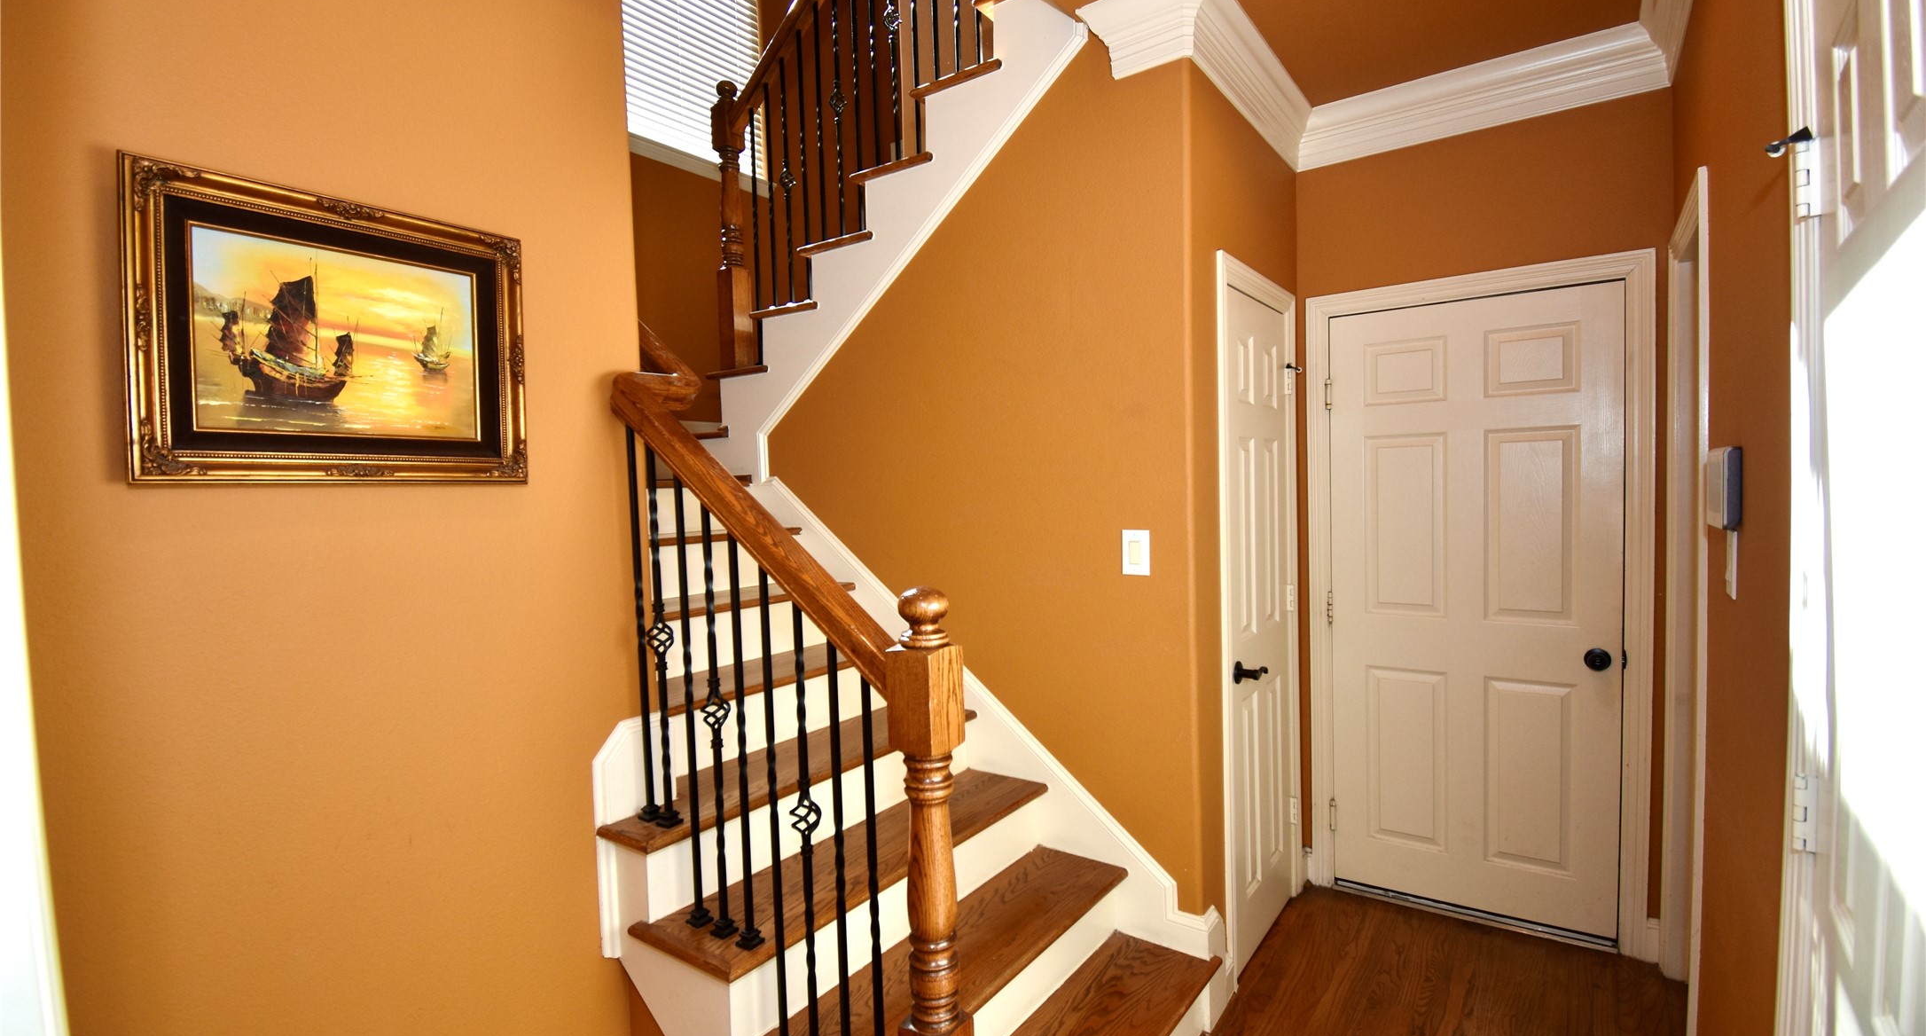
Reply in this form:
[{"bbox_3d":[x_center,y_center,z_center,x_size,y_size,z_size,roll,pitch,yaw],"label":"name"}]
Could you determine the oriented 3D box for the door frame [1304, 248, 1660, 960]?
[{"bbox_3d":[1.682,0.279,2.695,0.954,2.134,0.120,0,3,37],"label":"door frame"}]

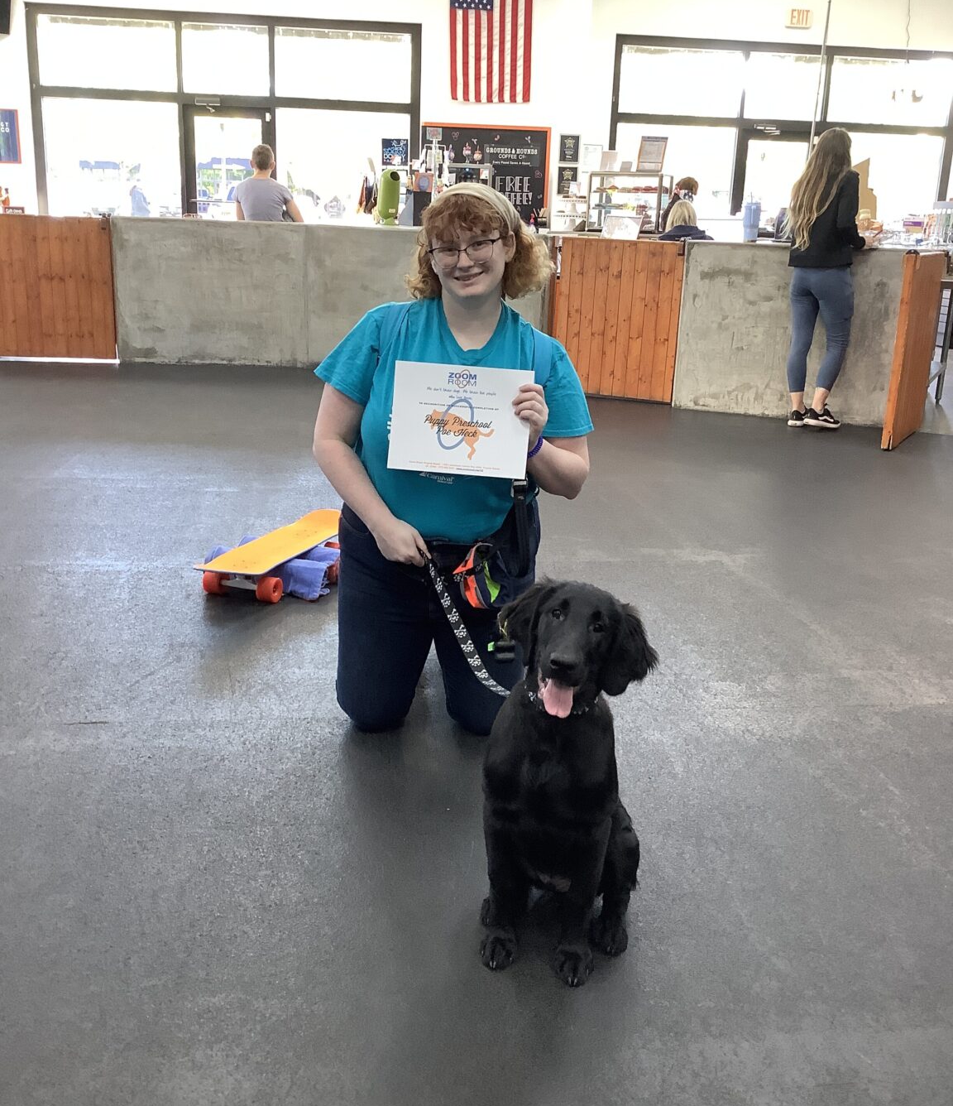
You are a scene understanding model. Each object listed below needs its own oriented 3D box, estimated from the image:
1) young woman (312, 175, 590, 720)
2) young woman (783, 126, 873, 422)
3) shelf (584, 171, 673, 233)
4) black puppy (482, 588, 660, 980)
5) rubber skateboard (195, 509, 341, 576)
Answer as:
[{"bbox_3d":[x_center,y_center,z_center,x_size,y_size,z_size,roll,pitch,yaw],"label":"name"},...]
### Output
[{"bbox_3d":[-0.047,-0.224,2.588,0.600,1.160,0.620,2,16,0],"label":"young woman"},{"bbox_3d":[2.118,-1.637,6.843,0.460,1.690,0.420,13,19,33],"label":"young woman"},{"bbox_3d":[1.150,-2.552,8.308,0.560,0.430,0.450,7,17,18],"label":"shelf"},{"bbox_3d":[0.161,0.307,1.791,0.260,0.590,0.410,6,16,14],"label":"black puppy"},{"bbox_3d":[-0.596,0.011,3.586,0.200,0.125,0.700,7,17,18],"label":"rubber skateboard"}]

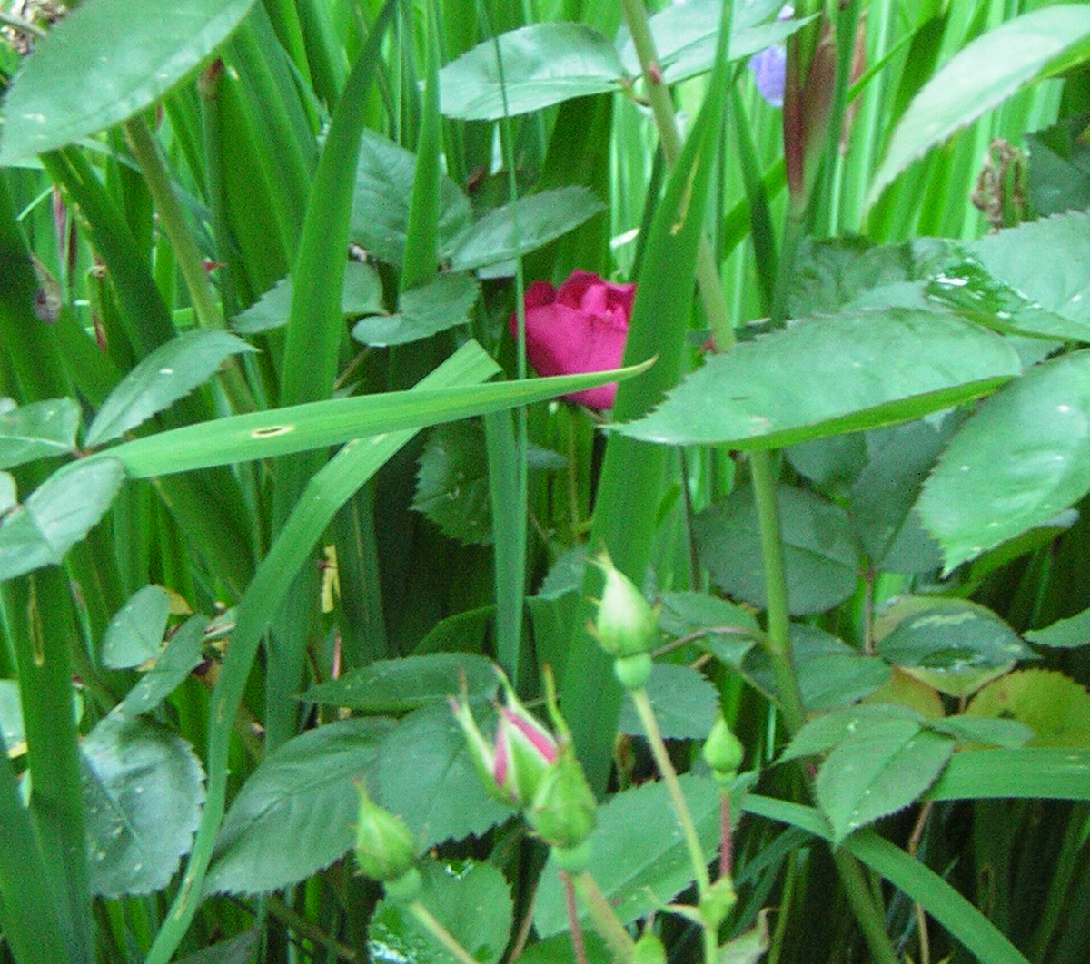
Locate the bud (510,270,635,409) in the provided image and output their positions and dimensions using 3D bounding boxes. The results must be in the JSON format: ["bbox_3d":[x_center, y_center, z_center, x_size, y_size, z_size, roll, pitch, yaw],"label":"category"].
[{"bbox_3d":[0.011,-0.042,0.830,0.044,0.039,0.044,0,15,0],"label":"bud"}]

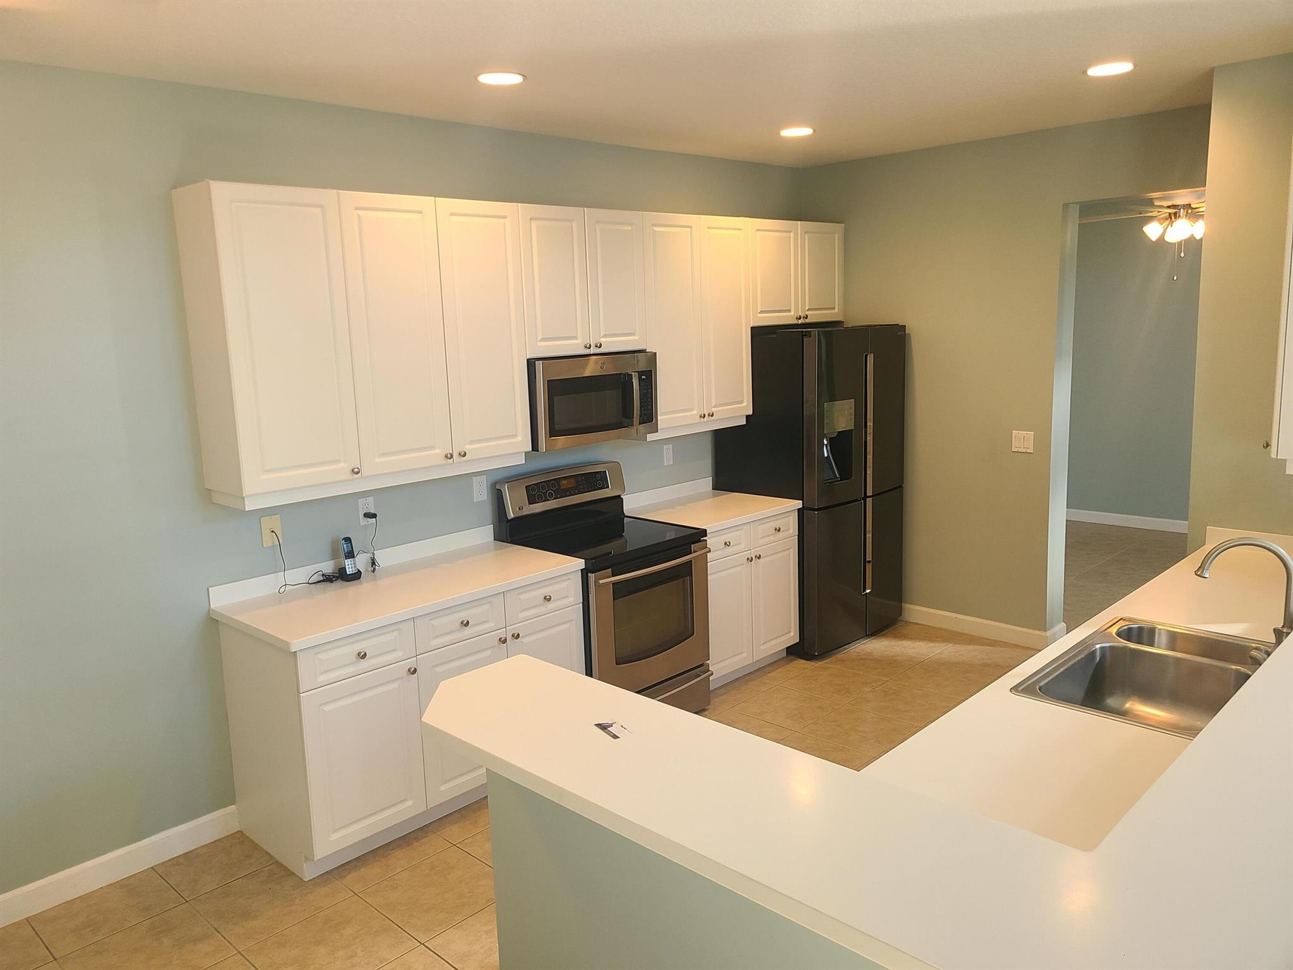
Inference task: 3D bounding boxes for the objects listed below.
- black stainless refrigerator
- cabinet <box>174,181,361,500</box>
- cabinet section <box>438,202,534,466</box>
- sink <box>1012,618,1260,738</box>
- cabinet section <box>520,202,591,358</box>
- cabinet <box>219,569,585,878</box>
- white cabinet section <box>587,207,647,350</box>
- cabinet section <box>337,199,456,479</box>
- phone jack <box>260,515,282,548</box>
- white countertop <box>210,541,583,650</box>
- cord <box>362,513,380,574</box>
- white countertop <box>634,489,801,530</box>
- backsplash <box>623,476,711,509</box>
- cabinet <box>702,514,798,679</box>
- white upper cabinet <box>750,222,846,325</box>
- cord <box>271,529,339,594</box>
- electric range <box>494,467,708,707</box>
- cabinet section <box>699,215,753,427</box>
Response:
[{"bbox_3d":[0.988,-0.007,5.772,0.765,1.828,0.912,8,14,43],"label":"black stainless refrigerator"},{"bbox_3d":[-1.374,-0.527,3.556,0.323,1.061,0.457,8,14,43],"label":"cabinet"},{"bbox_3d":[-0.787,-0.657,4.169,0.332,1.058,0.415,8,14,43],"label":"cabinet section"},{"bbox_3d":[1.472,0.614,2.738,0.556,0.196,0.832,8,14,43],"label":"sink"},{"bbox_3d":[-0.517,-0.915,4.414,0.332,0.653,0.382,8,14,43],"label":"cabinet section"},{"bbox_3d":[-0.935,0.858,4.000,0.632,0.892,1.302,8,14,43],"label":"cabinet"},{"bbox_3d":[-0.257,-0.972,4.680,0.332,0.653,0.371,8,14,43],"label":"white cabinet section"},{"bbox_3d":[-1.076,-0.595,3.875,0.332,1.058,0.418,8,14,43],"label":"cabinet section"},{"bbox_3d":[-1.464,0.180,3.799,0.010,0.119,0.077,8,14,43],"label":"phone jack"},{"bbox_3d":[-0.952,0.408,3.904,0.650,0.036,1.314,8,14,43],"label":"white countertop"},{"bbox_3d":[-1.152,0.238,4.073,0.075,0.250,0.065,8,14,43],"label":"cord"},{"bbox_3d":[0.332,0.133,5.213,0.648,0.037,0.807,8,14,43],"label":"white countertop"},{"bbox_3d":[0.106,0.046,5.422,0.020,0.076,0.798,8,14,43],"label":"backsplash"},{"bbox_3d":[0.332,0.584,5.289,0.632,0.877,0.812,8,14,43],"label":"cabinet"},{"bbox_3d":[0.771,-1.234,5.710,0.334,0.569,0.923,8,14,43],"label":"white upper cabinet"},{"bbox_3d":[-1.357,0.284,3.863,0.085,0.247,0.260,8,14,43],"label":"cord"},{"bbox_3d":[-0.190,0.544,4.654,0.708,1.230,0.763,8,14,43],"label":"electric range"},{"bbox_3d":[0.315,-0.893,5.290,0.332,1.058,0.408,8,14,43],"label":"cabinet section"}]

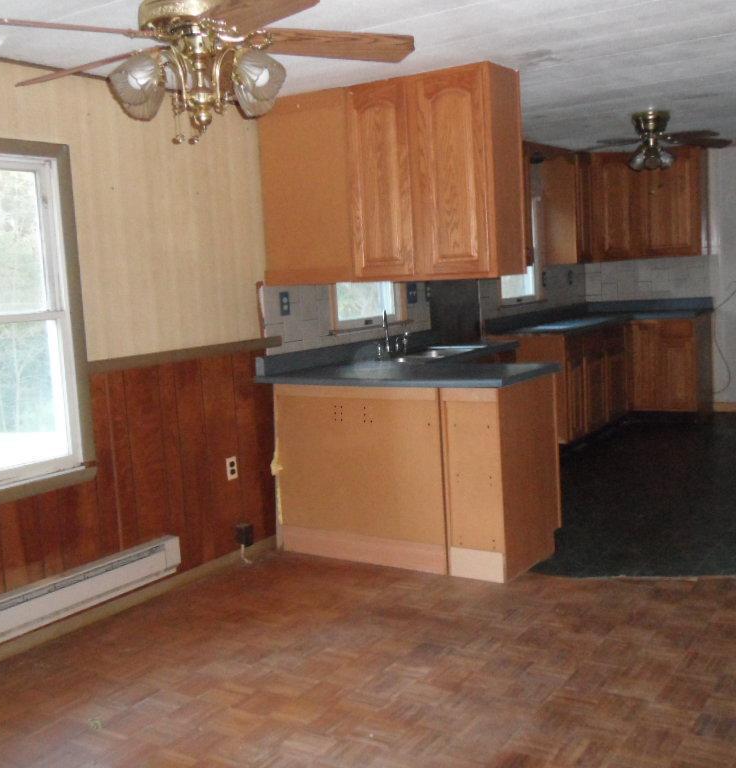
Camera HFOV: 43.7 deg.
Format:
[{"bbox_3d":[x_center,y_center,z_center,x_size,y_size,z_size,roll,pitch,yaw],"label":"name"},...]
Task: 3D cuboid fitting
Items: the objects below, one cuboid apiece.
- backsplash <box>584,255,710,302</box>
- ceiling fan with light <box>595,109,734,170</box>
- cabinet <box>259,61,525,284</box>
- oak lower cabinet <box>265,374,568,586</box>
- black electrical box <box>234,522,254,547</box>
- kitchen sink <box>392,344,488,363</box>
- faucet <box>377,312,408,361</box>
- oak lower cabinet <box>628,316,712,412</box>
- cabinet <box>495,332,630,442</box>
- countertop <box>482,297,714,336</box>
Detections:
[{"bbox_3d":[2.519,-0.939,8.269,1.180,0.370,0.020,1,8,34],"label":"backsplash"},{"bbox_3d":[1.735,-1.475,5.583,1.050,0.370,1.050,1,8,34],"label":"ceiling fan with light"},{"bbox_3d":[0.080,-0.973,4.527,1.337,0.922,0.318,1,8,34],"label":"cabinet"},{"bbox_3d":[0.220,0.402,4.637,1.300,0.876,0.610,1,8,34],"label":"oak lower cabinet"},{"bbox_3d":[-0.638,0.775,4.721,0.066,0.102,0.068,1,8,34],"label":"black electrical box"},{"bbox_3d":[0.322,-0.108,5.540,0.540,0.180,0.820,1,8,34],"label":"kitchen sink"},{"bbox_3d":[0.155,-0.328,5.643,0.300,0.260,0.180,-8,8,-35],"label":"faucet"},{"bbox_3d":[2.636,-0.138,7.952,0.560,0.876,0.610,1,8,34],"label":"oak lower cabinet"},{"bbox_3d":[1.565,-0.010,7.406,0.610,0.876,1.480,1,8,34],"label":"cabinet"},{"bbox_3d":[1.941,-0.547,7.444,1.190,0.140,2.120,1,8,34],"label":"countertop"}]

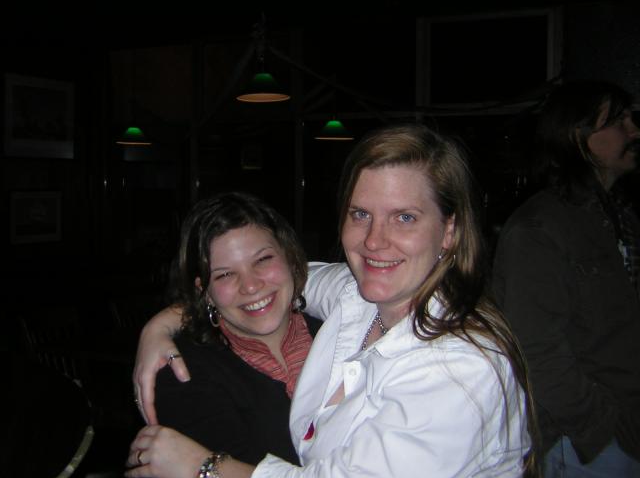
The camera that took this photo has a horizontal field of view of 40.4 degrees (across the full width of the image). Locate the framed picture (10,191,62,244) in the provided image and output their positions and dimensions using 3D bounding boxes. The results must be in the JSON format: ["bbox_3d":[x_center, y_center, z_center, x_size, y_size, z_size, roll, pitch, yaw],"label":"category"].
[{"bbox_3d":[-2.267,-0.176,6.971,0.030,0.405,0.560,2,4,25],"label":"framed picture"}]

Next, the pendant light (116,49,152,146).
[{"bbox_3d":[-1.566,-1.186,7.302,0.295,0.788,0.295,0,3,0],"label":"pendant light"}]

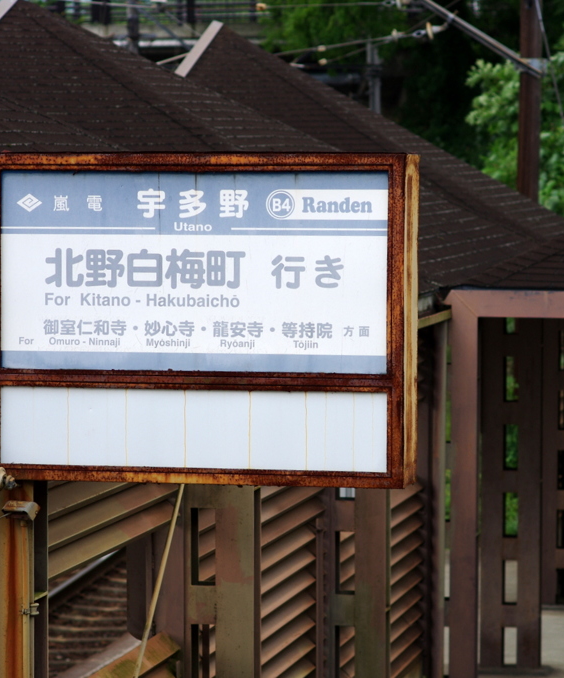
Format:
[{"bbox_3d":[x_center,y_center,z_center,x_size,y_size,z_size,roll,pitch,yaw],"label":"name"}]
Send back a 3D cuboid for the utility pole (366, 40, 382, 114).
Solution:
[{"bbox_3d":[1.649,-2.151,53.206,0.250,6.400,0.250,1,4,11],"label":"utility pole"}]

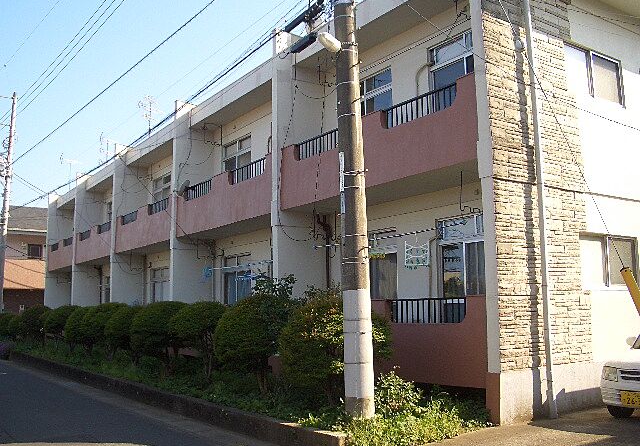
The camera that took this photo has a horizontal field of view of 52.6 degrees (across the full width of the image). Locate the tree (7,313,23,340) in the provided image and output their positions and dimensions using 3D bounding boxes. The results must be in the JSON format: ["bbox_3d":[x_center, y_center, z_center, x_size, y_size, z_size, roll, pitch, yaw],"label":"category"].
[{"bbox_3d":[-11.911,4.179,25.935,1.260,1.090,1.260,5,-9,-34],"label":"tree"}]

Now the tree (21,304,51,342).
[{"bbox_3d":[-10.006,3.647,23.159,1.320,1.380,1.320,5,-9,-34],"label":"tree"}]

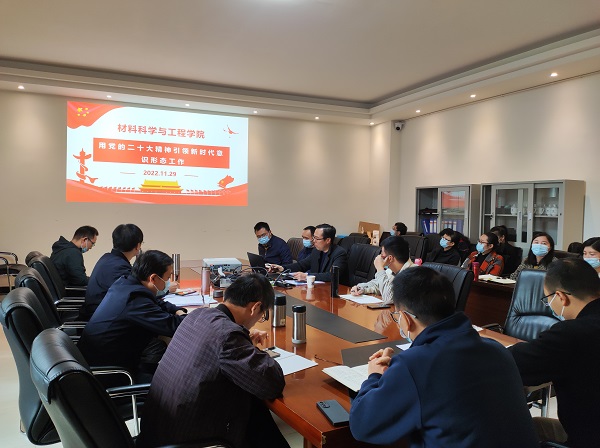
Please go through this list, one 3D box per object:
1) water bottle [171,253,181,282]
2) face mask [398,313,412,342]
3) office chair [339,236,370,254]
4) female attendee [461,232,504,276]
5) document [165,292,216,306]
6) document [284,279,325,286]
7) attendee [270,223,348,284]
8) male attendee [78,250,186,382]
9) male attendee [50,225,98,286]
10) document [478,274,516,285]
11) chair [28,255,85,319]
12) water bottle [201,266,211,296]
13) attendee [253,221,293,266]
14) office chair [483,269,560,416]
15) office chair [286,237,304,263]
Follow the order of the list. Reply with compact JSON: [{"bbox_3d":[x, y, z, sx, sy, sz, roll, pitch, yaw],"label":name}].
[{"bbox_3d":[-1.213,0.397,4.229,0.073,0.210,0.073,-1,3,-26],"label":"water bottle"},{"bbox_3d":[0.383,0.373,1.500,0.140,0.110,0.080,-1,-22,-26],"label":"face mask"},{"bbox_3d":[0.539,0.699,5.360,0.680,1.050,0.620,-2,3,-38],"label":"office chair"},{"bbox_3d":[1.891,0.689,4.543,0.750,1.200,0.500,-1,3,-26],"label":"female attendee"},{"bbox_3d":[-0.790,0.551,3.120,0.310,0.012,0.300,-1,3,-28],"label":"document"},{"bbox_3d":[0.046,0.529,3.939,0.297,0.008,0.210,-1,3,-26],"label":"document"},{"bbox_3d":[0.090,0.636,4.100,0.700,1.270,0.540,-1,3,-25],"label":"attendee"},{"bbox_3d":[-0.892,0.759,2.502,0.700,1.180,0.520,-1,3,-26],"label":"male attendee"},{"bbox_3d":[-1.976,0.641,4.120,0.760,1.250,0.520,-1,3,-28],"label":"male attendee"},{"bbox_3d":[1.800,0.509,3.950,0.260,0.020,0.330,-1,3,-28],"label":"document"},{"bbox_3d":[-1.955,0.762,3.750,0.680,1.050,0.620,-1,3,-28],"label":"chair"},{"bbox_3d":[-0.726,0.439,3.330,0.066,0.216,0.066,-1,3,-28],"label":"water bottle"},{"bbox_3d":[-0.370,0.605,4.930,0.640,1.260,0.500,-2,3,-35],"label":"attendee"},{"bbox_3d":[1.476,0.849,2.768,0.660,1.050,0.620,-1,3,-37],"label":"office chair"},{"bbox_3d":[-0.158,0.704,5.328,0.660,1.050,0.620,-1,3,-37],"label":"office chair"}]

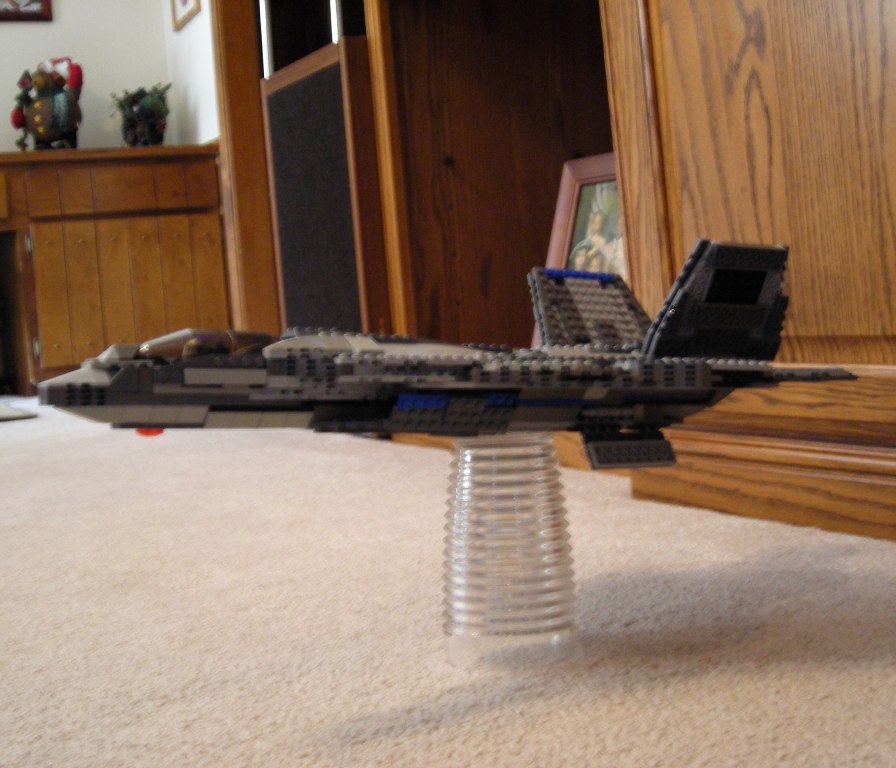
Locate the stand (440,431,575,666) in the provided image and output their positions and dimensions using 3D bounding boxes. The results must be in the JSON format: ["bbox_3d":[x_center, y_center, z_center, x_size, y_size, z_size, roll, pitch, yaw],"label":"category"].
[{"bbox_3d":[0.036,0.095,0.835,0.081,0.129,0.081,-2,2,0],"label":"stand"}]

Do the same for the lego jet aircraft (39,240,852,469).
[{"bbox_3d":[-0.008,-0.016,0.809,0.455,0.133,0.230,1,1,-30],"label":"lego jet aircraft"}]

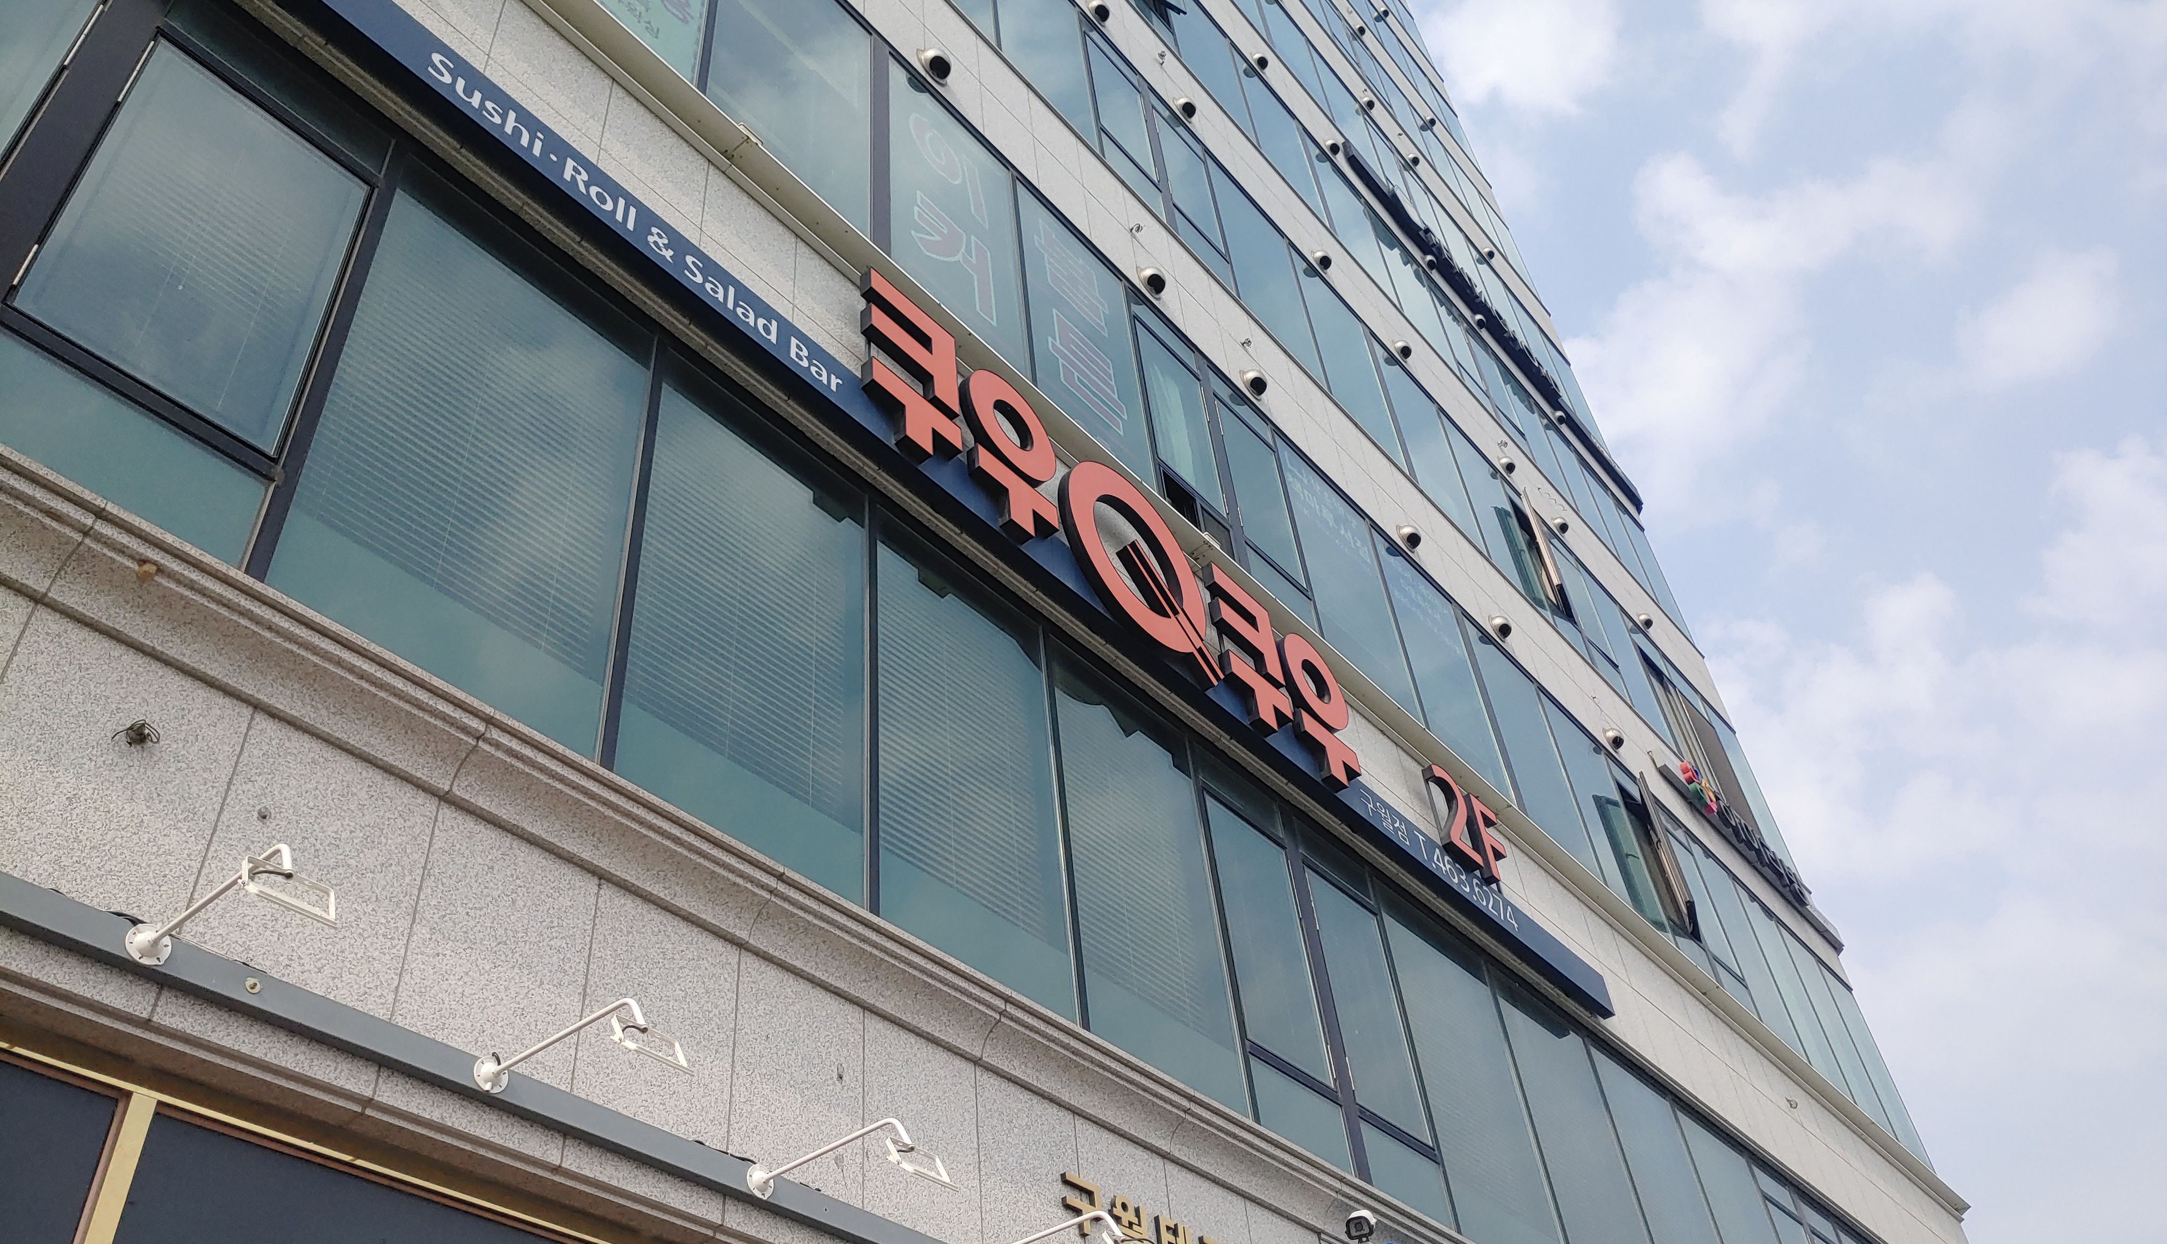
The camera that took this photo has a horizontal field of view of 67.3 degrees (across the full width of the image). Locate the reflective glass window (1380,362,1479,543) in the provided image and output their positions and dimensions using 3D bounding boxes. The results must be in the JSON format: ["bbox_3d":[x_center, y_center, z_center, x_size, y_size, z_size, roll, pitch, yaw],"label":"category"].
[{"bbox_3d":[3.405,-1.692,16.092,0.100,2.093,1.177,-33,-50,25],"label":"reflective glass window"}]

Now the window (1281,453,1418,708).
[{"bbox_3d":[2.137,-0.378,13.171,0.100,2.154,1.320,-32,-49,25],"label":"window"}]

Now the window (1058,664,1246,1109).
[{"bbox_3d":[0.270,1.181,7.567,0.100,2.014,1.123,-32,-49,26],"label":"window"}]

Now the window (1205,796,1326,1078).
[{"bbox_3d":[0.860,1.483,7.781,0.100,1.328,0.681,-33,-50,25],"label":"window"}]

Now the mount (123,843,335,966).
[{"bbox_3d":[-1.803,0.615,3.390,0.660,0.280,0.190,-32,-49,26],"label":"mount"}]

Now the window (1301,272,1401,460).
[{"bbox_3d":[2.524,-2.532,15.707,0.100,2.223,1.179,-32,-49,26],"label":"window"}]

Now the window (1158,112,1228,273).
[{"bbox_3d":[0.932,-3.698,13.954,0.100,1.831,0.654,-33,-50,25],"label":"window"}]

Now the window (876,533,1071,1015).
[{"bbox_3d":[-0.490,0.596,6.881,0.100,2.018,1.107,-32,-49,26],"label":"window"}]

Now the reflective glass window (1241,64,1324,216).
[{"bbox_3d":[2.469,-6.079,20.373,0.100,2.325,1.293,-32,-49,25],"label":"reflective glass window"}]

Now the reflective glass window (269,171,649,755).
[{"bbox_3d":[-2.010,-0.573,5.507,0.100,2.014,1.129,-32,-49,26],"label":"reflective glass window"}]

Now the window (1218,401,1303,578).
[{"bbox_3d":[1.205,-0.919,11.148,0.100,1.472,0.687,-33,-50,25],"label":"window"}]

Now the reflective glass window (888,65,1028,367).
[{"bbox_3d":[-0.805,-2.611,10.373,0.100,2.226,1.191,-32,-49,25],"label":"reflective glass window"}]

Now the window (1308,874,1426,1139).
[{"bbox_3d":[1.435,1.937,8.294,0.100,1.328,0.664,-33,-50,25],"label":"window"}]

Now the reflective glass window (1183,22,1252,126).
[{"bbox_3d":[1.343,-6.119,17.642,0.100,2.239,1.292,-32,-49,26],"label":"reflective glass window"}]

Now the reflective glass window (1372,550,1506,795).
[{"bbox_3d":[2.732,0.339,12.446,0.100,1.995,1.210,-33,-50,25],"label":"reflective glass window"}]

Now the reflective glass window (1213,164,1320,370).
[{"bbox_3d":[1.782,-3.489,16.120,0.100,2.359,1.308,-32,-49,25],"label":"reflective glass window"}]

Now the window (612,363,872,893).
[{"bbox_3d":[-1.160,-0.002,5.850,0.100,1.942,1.046,-33,-50,25],"label":"window"}]

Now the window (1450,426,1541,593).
[{"bbox_3d":[4.392,-1.229,17.349,0.100,2.126,1.177,-33,-50,25],"label":"window"}]

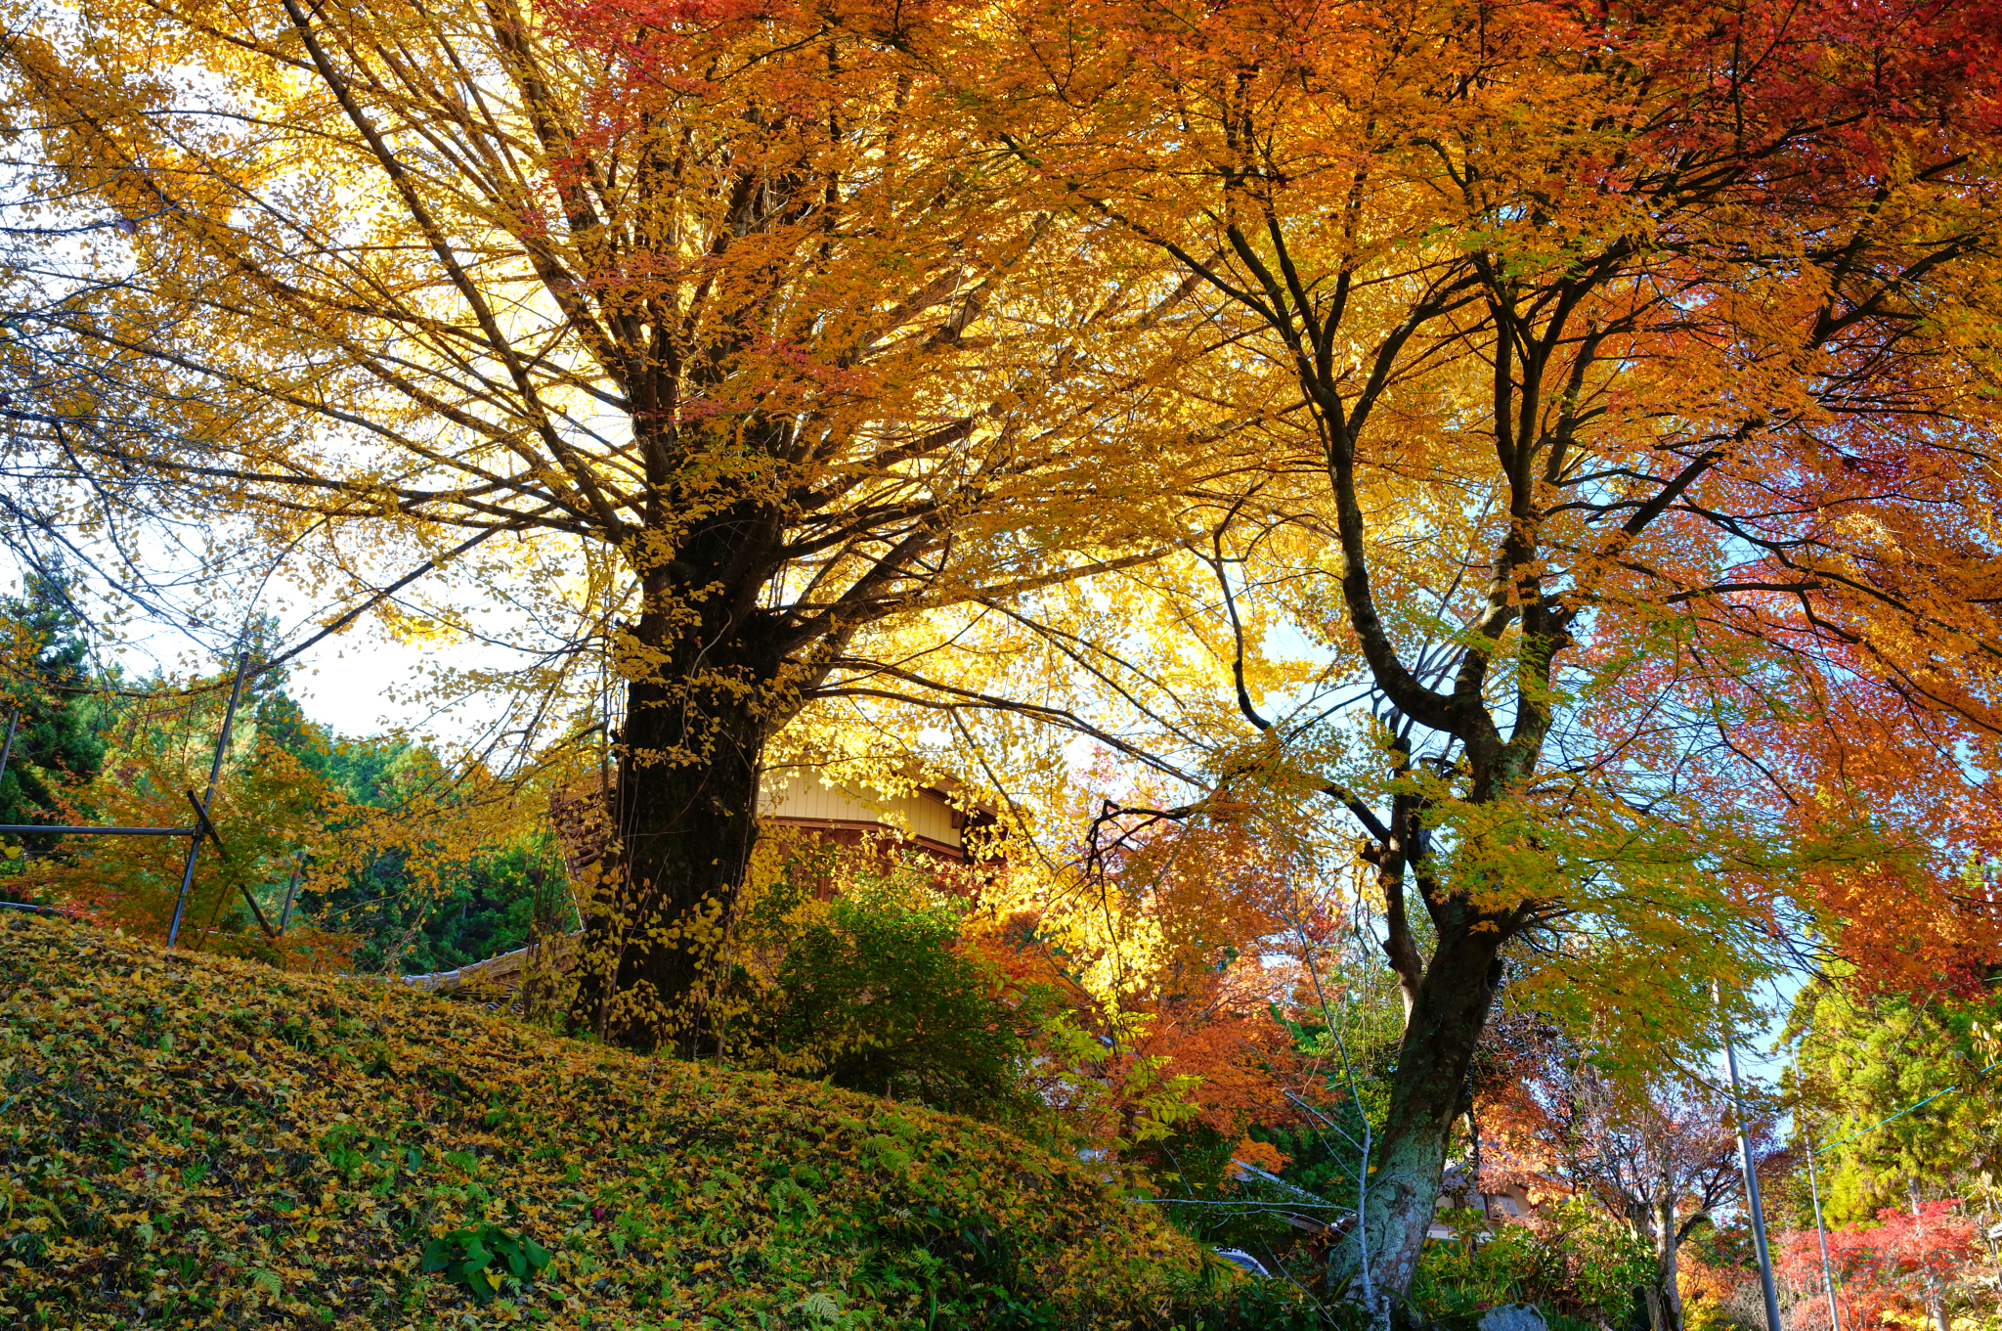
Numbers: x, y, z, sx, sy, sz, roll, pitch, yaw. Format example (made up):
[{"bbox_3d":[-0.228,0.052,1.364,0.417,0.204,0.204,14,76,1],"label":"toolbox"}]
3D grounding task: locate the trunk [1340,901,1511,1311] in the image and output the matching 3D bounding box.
[{"bbox_3d":[2.000,2.050,9.163,0.440,1.926,0.420,13,-23,20],"label":"trunk"}]

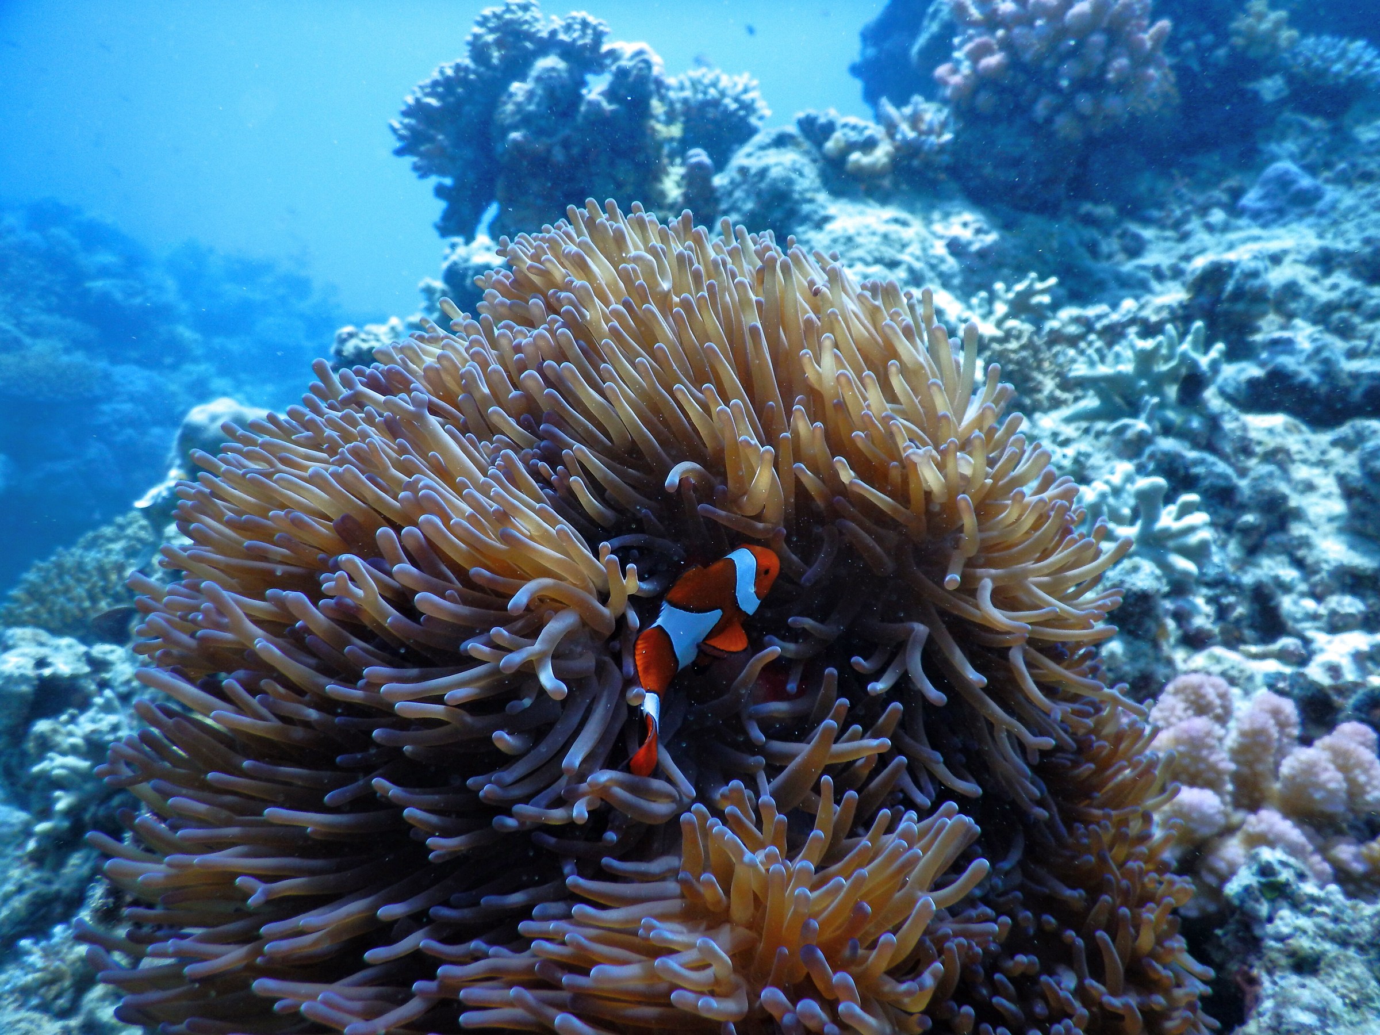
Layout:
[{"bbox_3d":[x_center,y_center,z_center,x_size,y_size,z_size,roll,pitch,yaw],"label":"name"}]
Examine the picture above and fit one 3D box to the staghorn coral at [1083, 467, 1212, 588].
[{"bbox_3d":[0.267,0.006,0.560,0.074,0.055,0.062,9,19,25],"label":"staghorn coral"}]

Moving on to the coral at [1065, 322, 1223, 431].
[{"bbox_3d":[0.324,-0.099,0.680,0.105,0.068,0.082,8,19,24],"label":"coral"}]

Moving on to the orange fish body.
[{"bbox_3d":[0.004,0.051,0.350,0.027,0.042,0.094,18,64,47],"label":"orange fish body"}]

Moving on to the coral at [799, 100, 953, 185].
[{"bbox_3d":[0.204,-0.411,1.050,0.170,0.092,0.120,3,18,10],"label":"coral"}]

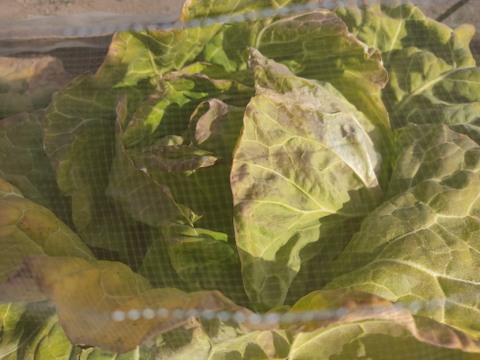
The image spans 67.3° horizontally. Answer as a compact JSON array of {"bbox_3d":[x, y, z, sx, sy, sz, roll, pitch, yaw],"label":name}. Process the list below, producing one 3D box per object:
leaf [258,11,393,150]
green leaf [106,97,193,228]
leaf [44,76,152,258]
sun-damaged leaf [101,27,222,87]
[{"bbox_3d":[0.103,-0.135,0.480,0.160,0.135,0.110,11,49,10],"label":"leaf"},{"bbox_3d":[-0.102,-0.022,0.450,0.078,0.110,0.125,0,48,0],"label":"green leaf"},{"bbox_3d":[-0.164,-0.018,0.460,0.090,0.145,0.180,0,48,0],"label":"leaf"},{"bbox_3d":[-0.102,-0.173,0.510,0.163,0.073,0.061,0,48,0],"label":"sun-damaged leaf"}]

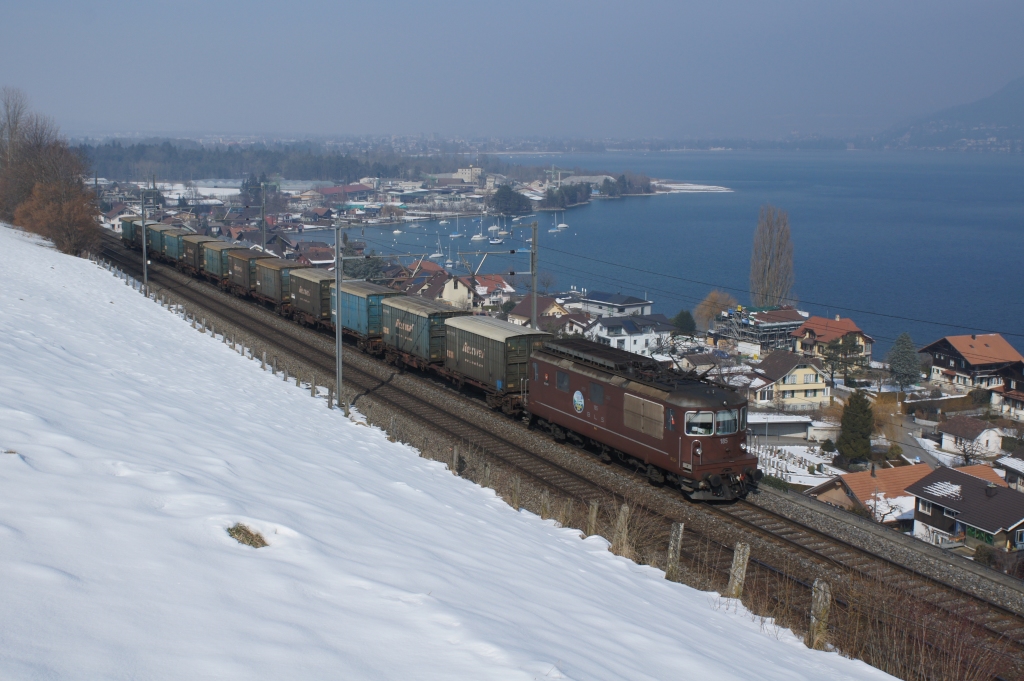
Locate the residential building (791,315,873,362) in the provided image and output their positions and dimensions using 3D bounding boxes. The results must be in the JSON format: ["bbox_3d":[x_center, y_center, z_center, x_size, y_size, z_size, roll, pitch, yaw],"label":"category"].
[{"bbox_3d":[72.843,0.178,270.083,13.600,10.656,12.700,-5,11,-29],"label":"residential building"}]

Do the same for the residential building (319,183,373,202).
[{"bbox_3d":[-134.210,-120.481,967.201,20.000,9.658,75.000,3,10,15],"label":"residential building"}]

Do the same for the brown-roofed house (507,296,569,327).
[{"bbox_3d":[6.808,-7.136,308.288,10.600,8.004,11.600,-7,12,-35],"label":"brown-roofed house"}]

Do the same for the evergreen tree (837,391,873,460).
[{"bbox_3d":[45.621,11.202,159.000,4.700,9.200,4.700,3,10,16],"label":"evergreen tree"}]

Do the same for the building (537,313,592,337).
[{"bbox_3d":[12.015,-2.549,284.000,13.000,7.800,10.500,-3,10,-19],"label":"building"}]

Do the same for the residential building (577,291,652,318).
[{"bbox_3d":[28.400,-9.632,334.000,17.000,8.000,11.500,-7,12,-37],"label":"residential building"}]

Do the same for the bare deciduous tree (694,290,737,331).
[{"bbox_3d":[54.720,-7.856,318.499,11.238,10.782,10.676,0,10,0],"label":"bare deciduous tree"}]

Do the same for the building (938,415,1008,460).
[{"bbox_3d":[65.681,13.459,170.561,6.700,4.602,6.200,-6,11,-32],"label":"building"}]

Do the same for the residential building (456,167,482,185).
[{"bbox_3d":[-41.719,-165.779,1200.000,16.000,18.500,14.000,7,12,34],"label":"residential building"}]

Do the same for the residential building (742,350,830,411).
[{"bbox_3d":[47.313,6.625,205.000,12.800,9.000,11.000,-2,10,-9],"label":"residential building"}]

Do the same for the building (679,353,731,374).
[{"bbox_3d":[39.384,4.657,245.500,7.800,3.700,6.500,-5,11,-27],"label":"building"}]

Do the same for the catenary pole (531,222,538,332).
[{"bbox_3d":[1.255,-1.972,67.206,0.320,9.433,0.320,-5,11,-27],"label":"catenary pole"}]

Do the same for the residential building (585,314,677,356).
[{"bbox_3d":[27.135,-1.240,268.961,18.500,8.428,10.700,-4,11,-24],"label":"residential building"}]

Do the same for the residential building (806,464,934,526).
[{"bbox_3d":[38.953,16.696,125.500,12.000,6.600,11.500,-4,11,-25],"label":"residential building"}]

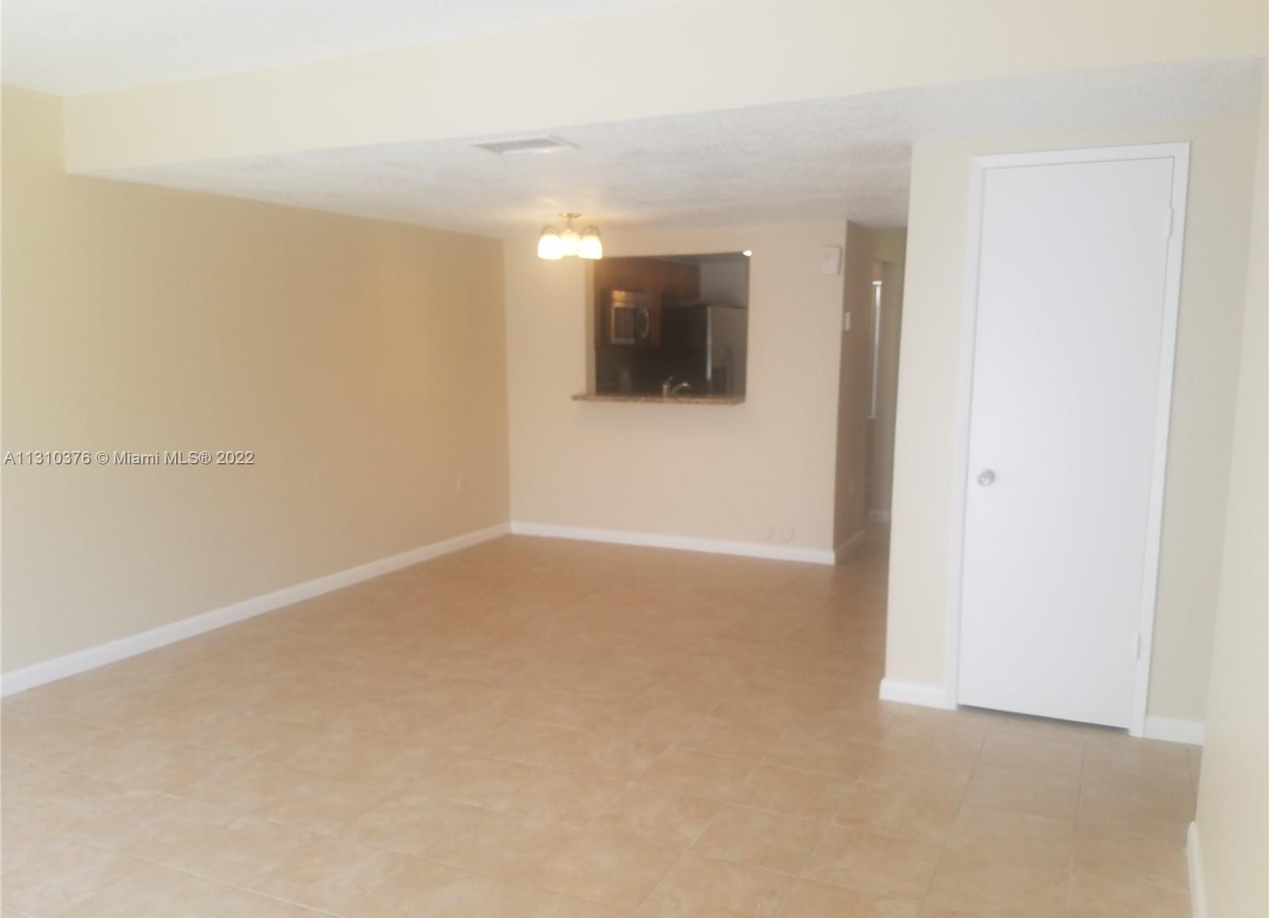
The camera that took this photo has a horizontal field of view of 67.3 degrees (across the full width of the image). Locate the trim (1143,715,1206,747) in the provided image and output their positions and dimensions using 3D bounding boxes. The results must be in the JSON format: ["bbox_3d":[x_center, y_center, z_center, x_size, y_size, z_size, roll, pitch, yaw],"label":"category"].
[{"bbox_3d":[1.938,0.972,3.431,0.190,0.095,0.018,4,8,26],"label":"trim"}]

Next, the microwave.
[{"bbox_3d":[-0.187,-1.165,7.948,0.400,0.425,0.760,4,8,26],"label":"microwave"}]

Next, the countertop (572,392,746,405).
[{"bbox_3d":[0.179,-0.413,6.505,1.195,0.042,0.340,4,8,26],"label":"countertop"}]

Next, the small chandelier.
[{"bbox_3d":[-0.380,-1.319,5.665,0.380,0.270,0.370,0,7,0],"label":"small chandelier"}]

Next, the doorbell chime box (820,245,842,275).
[{"bbox_3d":[1.214,-1.231,5.920,0.132,0.182,0.055,4,8,25],"label":"doorbell chime box"}]

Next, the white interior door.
[{"bbox_3d":[1.554,-0.045,3.488,0.650,2.060,0.060,4,8,26],"label":"white interior door"}]

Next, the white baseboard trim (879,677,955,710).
[{"bbox_3d":[1.112,0.923,3.787,0.265,0.095,0.018,4,8,26],"label":"white baseboard trim"}]

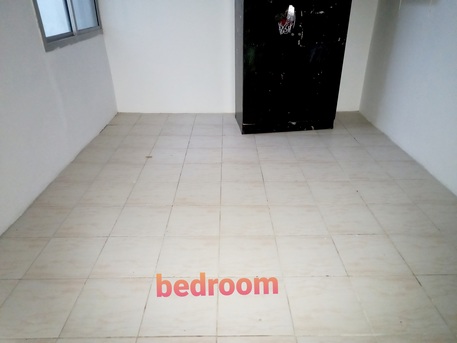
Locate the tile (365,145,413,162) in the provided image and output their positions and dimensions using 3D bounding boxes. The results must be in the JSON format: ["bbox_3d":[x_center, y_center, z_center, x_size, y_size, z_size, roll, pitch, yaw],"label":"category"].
[{"bbox_3d":[1.466,-0.160,3.036,0.335,0.010,0.335,-1,27,0],"label":"tile"}]

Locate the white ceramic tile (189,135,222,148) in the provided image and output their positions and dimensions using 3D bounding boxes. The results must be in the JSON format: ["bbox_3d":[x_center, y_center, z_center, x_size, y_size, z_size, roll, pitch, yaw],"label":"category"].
[{"bbox_3d":[-0.217,-0.283,3.140,0.313,0.010,0.313,0,27,0],"label":"white ceramic tile"}]

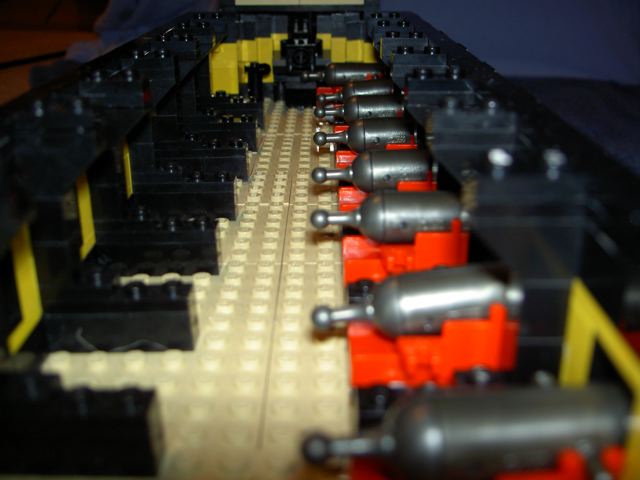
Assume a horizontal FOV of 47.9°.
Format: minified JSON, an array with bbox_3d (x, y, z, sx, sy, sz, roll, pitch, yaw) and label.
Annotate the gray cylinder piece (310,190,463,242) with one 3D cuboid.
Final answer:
[{"bbox_3d":[0.016,-0.005,0.161,0.036,0.012,0.012,-1,23,0],"label":"gray cylinder piece"}]

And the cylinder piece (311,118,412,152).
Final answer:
[{"bbox_3d":[0.016,-0.034,0.236,0.036,0.012,0.012,-3,23,1],"label":"cylinder piece"}]

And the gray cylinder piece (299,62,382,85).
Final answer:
[{"bbox_3d":[0.010,-0.079,0.347,0.037,0.012,0.012,-1,23,1],"label":"gray cylinder piece"}]

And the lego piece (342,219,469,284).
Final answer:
[{"bbox_3d":[0.020,0.000,0.163,0.029,0.014,0.016,0,23,0],"label":"lego piece"}]

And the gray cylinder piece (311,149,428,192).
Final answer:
[{"bbox_3d":[0.016,-0.019,0.199,0.036,0.012,0.012,-3,23,1],"label":"gray cylinder piece"}]

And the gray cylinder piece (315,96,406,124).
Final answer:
[{"bbox_3d":[0.016,-0.049,0.273,0.036,0.012,0.012,-3,23,1],"label":"gray cylinder piece"}]

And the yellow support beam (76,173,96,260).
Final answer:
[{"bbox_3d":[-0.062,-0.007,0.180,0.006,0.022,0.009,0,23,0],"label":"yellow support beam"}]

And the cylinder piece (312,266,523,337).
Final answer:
[{"bbox_3d":[0.017,0.011,0.124,0.037,0.012,0.012,-9,22,4],"label":"cylinder piece"}]

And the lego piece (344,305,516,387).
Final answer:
[{"bbox_3d":[0.020,0.016,0.126,0.029,0.014,0.016,0,23,0],"label":"lego piece"}]

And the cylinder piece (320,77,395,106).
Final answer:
[{"bbox_3d":[0.017,-0.063,0.310,0.036,0.012,0.012,-7,23,3],"label":"cylinder piece"}]

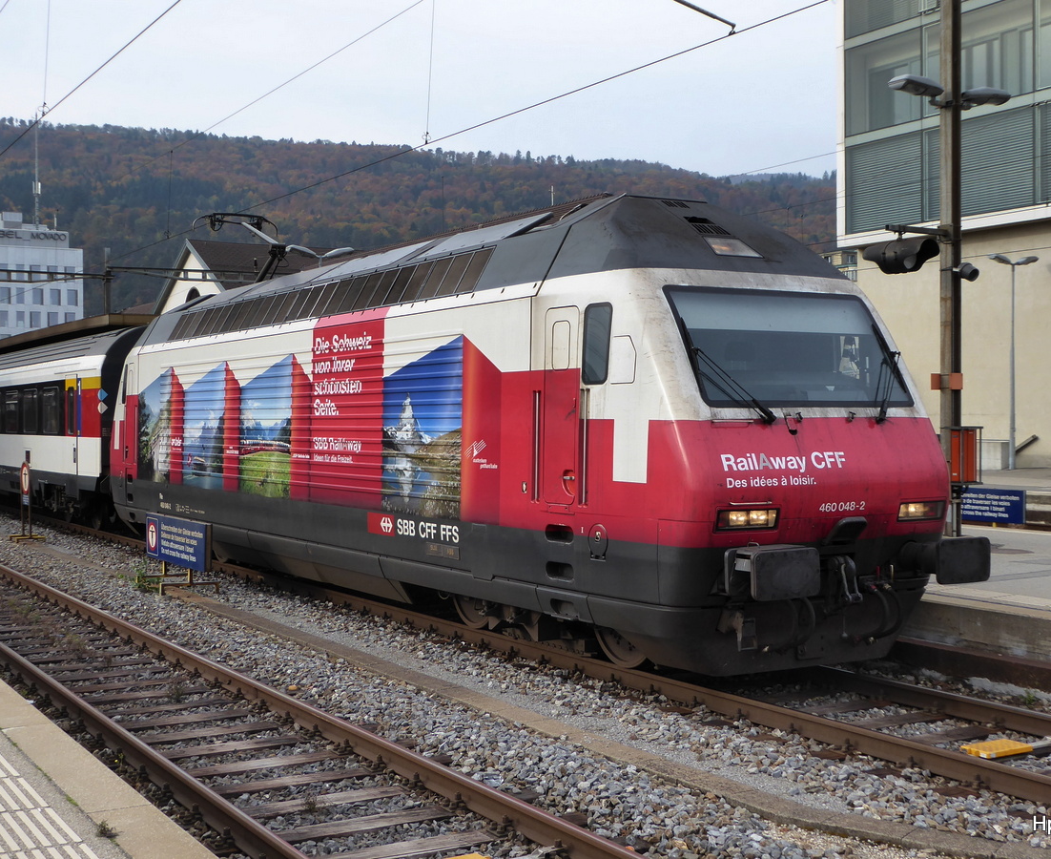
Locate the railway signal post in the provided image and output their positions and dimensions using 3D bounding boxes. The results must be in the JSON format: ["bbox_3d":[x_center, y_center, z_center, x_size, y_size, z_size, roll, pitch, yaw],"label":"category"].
[{"bbox_3d":[-9.421,1.369,28.755,0.540,1.480,0.600,-1,1,-33],"label":"railway signal post"}]

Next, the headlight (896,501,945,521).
[{"bbox_3d":[3.242,0.675,12.457,0.530,0.159,0.120,0,1,-29],"label":"headlight"}]

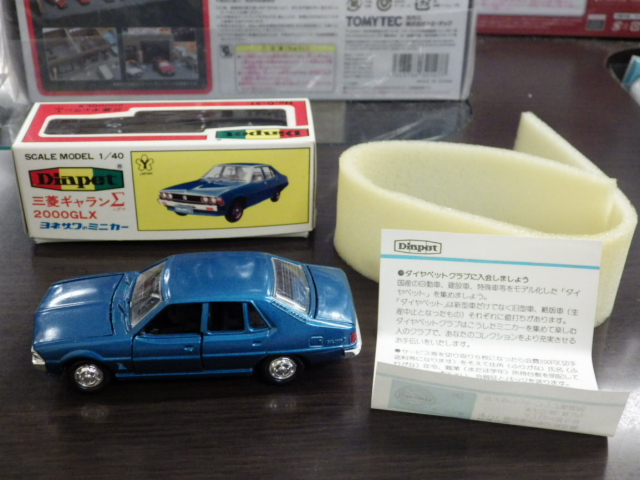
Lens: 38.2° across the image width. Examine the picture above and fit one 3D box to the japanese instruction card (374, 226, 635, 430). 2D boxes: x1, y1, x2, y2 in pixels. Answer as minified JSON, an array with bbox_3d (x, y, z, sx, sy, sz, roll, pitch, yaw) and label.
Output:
[{"bbox_3d":[0.058,0.028,0.304,0.080,0.040,0.053,4,31,6],"label":"japanese instruction card"}]

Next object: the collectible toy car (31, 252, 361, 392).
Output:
[{"bbox_3d":[-0.041,0.024,0.315,0.108,0.034,0.042,-2,31,-4],"label":"collectible toy car"}]

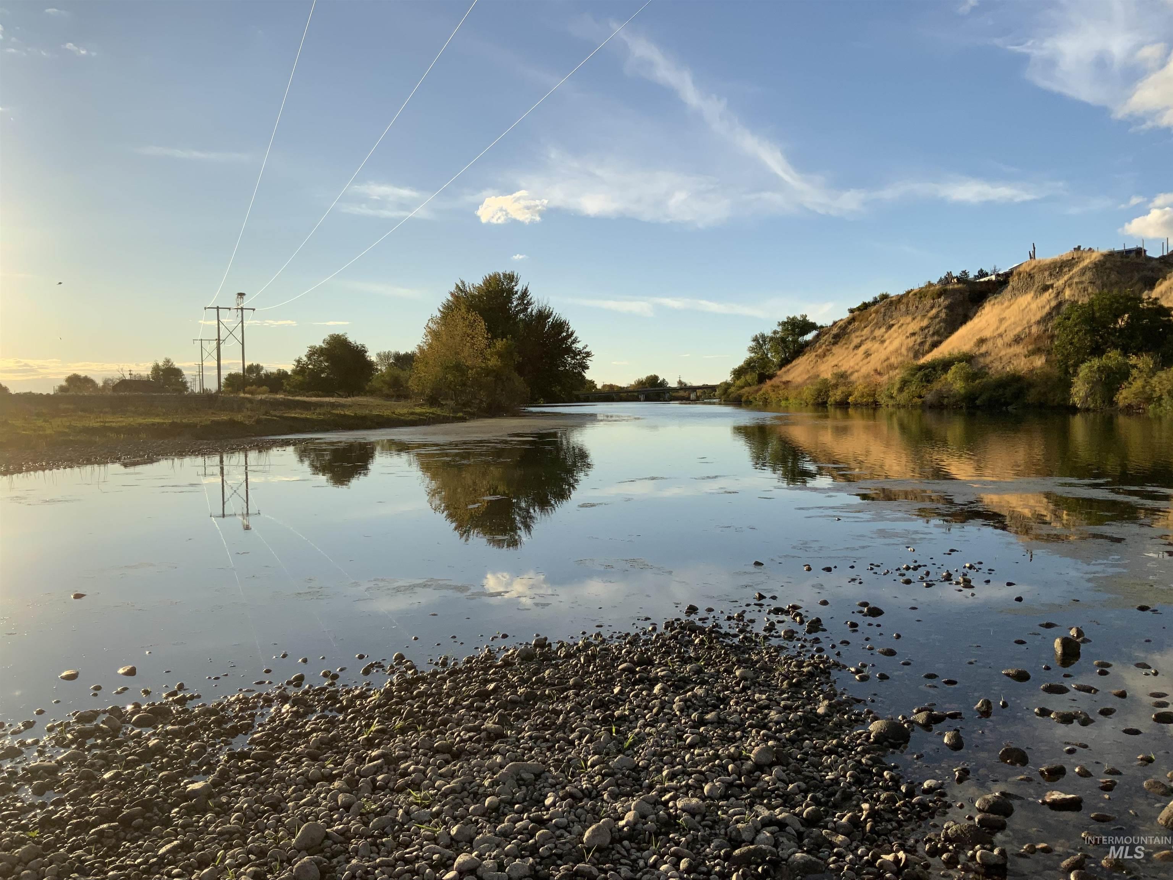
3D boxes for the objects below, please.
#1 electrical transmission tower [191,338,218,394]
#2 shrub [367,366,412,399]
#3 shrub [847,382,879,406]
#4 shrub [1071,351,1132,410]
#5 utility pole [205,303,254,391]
[{"bbox_3d":[-95.369,-18.577,249.000,7.500,14.200,0.600,-2,3,-23],"label":"electrical transmission tower"},{"bbox_3d":[-35.441,-10.375,178.000,8.000,6.100,6.800,-1,2,-11],"label":"shrub"},{"bbox_3d":[49.005,-8.195,174.000,5.400,4.200,4.600,0,3,16],"label":"shrub"},{"bbox_3d":[52.888,-6.122,101.000,5.700,6.100,5.200,1,3,28],"label":"shrub"},{"bbox_3d":[-56.990,-14.468,157.500,7.400,14.500,0.600,-2,3,-23],"label":"utility pole"}]

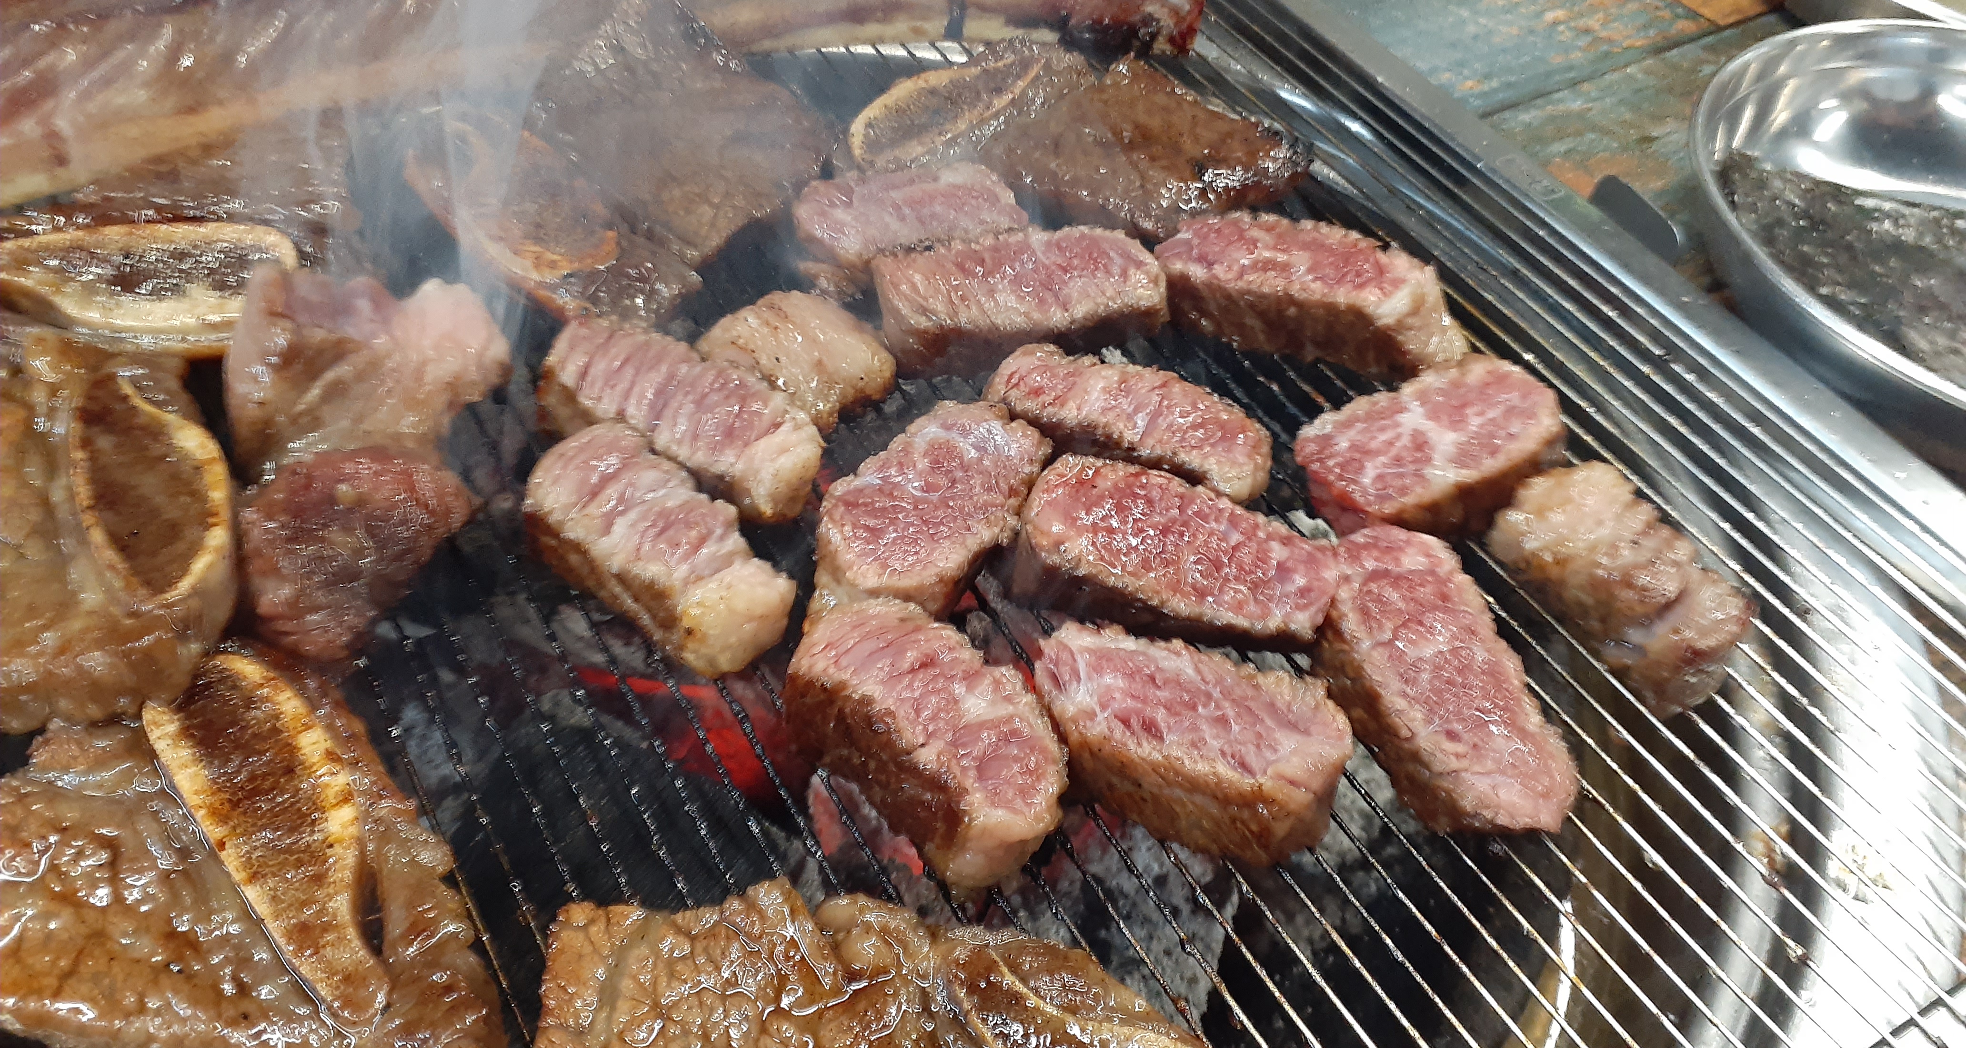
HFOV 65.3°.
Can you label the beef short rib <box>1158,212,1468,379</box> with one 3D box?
[{"bbox_3d":[0.063,-0.046,0.299,0.058,0.015,0.023,14,47,5],"label":"beef short rib"}]

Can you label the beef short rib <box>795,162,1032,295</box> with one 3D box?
[{"bbox_3d":[-0.014,-0.054,0.295,0.041,0.017,0.025,-15,52,-20],"label":"beef short rib"}]

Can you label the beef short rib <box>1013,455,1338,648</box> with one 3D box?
[{"bbox_3d":[0.032,0.006,0.261,0.052,0.015,0.024,15,49,7],"label":"beef short rib"}]

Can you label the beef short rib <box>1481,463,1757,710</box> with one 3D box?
[{"bbox_3d":[0.109,0.011,0.264,0.022,0.018,0.040,-22,55,-23],"label":"beef short rib"}]

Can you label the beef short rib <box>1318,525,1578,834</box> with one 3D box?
[{"bbox_3d":[0.070,0.024,0.238,0.025,0.013,0.054,-6,49,-13],"label":"beef short rib"}]

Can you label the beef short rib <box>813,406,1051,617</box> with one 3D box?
[{"bbox_3d":[-0.008,-0.002,0.249,0.024,0.015,0.044,28,50,17],"label":"beef short rib"}]

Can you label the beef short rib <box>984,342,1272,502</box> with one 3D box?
[{"bbox_3d":[0.027,-0.018,0.283,0.050,0.013,0.020,21,50,12],"label":"beef short rib"}]

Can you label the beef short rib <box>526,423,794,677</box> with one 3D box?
[{"bbox_3d":[-0.053,0.004,0.251,0.041,0.019,0.021,29,53,18],"label":"beef short rib"}]

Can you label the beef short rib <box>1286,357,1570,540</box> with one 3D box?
[{"bbox_3d":[0.078,-0.012,0.270,0.052,0.015,0.024,-22,54,-25],"label":"beef short rib"}]

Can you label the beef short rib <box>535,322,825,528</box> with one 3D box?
[{"bbox_3d":[-0.054,-0.018,0.272,0.049,0.017,0.020,26,52,16],"label":"beef short rib"}]

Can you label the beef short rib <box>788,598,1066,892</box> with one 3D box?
[{"bbox_3d":[-0.007,0.030,0.215,0.040,0.023,0.019,36,53,23],"label":"beef short rib"}]

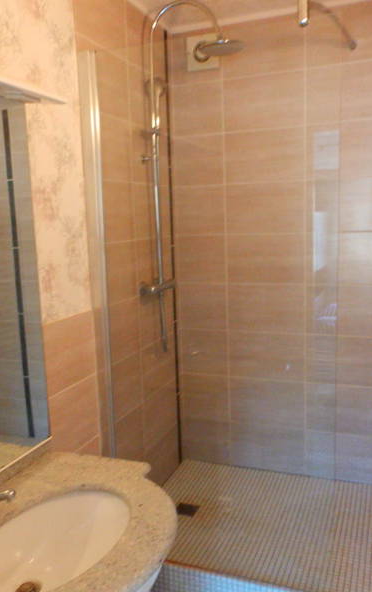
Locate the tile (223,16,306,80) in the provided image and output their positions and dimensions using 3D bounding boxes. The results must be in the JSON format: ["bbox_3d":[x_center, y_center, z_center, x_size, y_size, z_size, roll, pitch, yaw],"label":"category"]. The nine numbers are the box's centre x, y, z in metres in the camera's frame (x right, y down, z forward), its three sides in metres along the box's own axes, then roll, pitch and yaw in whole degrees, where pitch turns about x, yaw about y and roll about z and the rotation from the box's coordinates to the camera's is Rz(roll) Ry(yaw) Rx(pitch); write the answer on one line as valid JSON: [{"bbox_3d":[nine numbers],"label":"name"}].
[{"bbox_3d":[0.367,-1.181,2.384,0.398,0.250,0.010,1,9,20],"label":"tile"}]

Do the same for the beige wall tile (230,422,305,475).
[{"bbox_3d":[0.433,0.806,2.655,0.395,0.250,0.015,1,9,20],"label":"beige wall tile"}]

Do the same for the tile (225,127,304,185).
[{"bbox_3d":[0.379,-0.676,2.433,0.395,0.250,0.015,1,9,20],"label":"tile"}]

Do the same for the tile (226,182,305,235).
[{"bbox_3d":[0.393,-0.434,2.492,0.398,0.250,0.010,1,9,20],"label":"tile"}]

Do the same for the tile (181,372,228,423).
[{"bbox_3d":[0.104,0.557,2.756,0.287,0.250,0.010,1,9,20],"label":"tile"}]

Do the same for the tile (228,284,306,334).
[{"bbox_3d":[0.410,0.066,2.568,0.396,0.251,0.010,1,9,20],"label":"tile"}]

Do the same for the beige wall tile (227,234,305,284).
[{"bbox_3d":[0.402,-0.184,2.528,0.398,0.250,0.010,1,9,20],"label":"beige wall tile"}]

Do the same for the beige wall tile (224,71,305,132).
[{"bbox_3d":[0.374,-0.933,2.421,0.396,0.251,0.010,1,9,20],"label":"beige wall tile"}]

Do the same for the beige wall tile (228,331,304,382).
[{"bbox_3d":[0.419,0.315,2.605,0.396,0.251,0.010,1,9,20],"label":"beige wall tile"}]

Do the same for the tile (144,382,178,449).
[{"bbox_3d":[-0.133,0.595,2.548,0.010,0.250,0.400,1,9,20],"label":"tile"}]

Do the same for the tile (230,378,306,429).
[{"bbox_3d":[0.424,0.559,2.618,0.395,0.250,0.015,1,9,20],"label":"tile"}]

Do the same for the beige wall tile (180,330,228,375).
[{"bbox_3d":[0.096,0.308,2.720,0.287,0.250,0.010,1,9,20],"label":"beige wall tile"}]

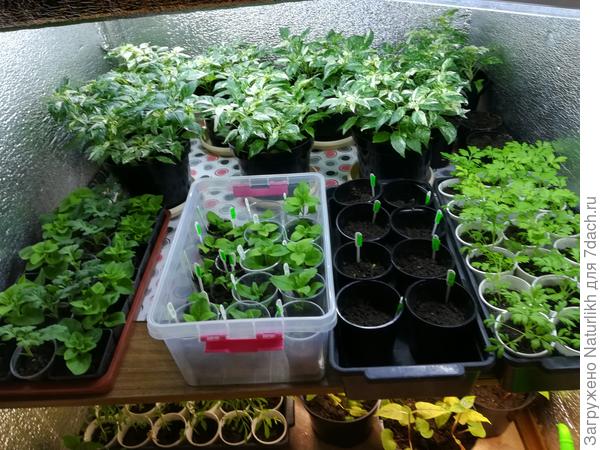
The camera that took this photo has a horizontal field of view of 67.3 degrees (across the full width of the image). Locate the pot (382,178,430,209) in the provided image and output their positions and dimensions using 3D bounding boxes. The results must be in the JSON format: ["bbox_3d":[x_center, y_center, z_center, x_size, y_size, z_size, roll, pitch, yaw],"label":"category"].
[{"bbox_3d":[0.214,-0.021,0.915,0.097,0.097,0.097,-2,37,5],"label":"pot"}]

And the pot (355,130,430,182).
[{"bbox_3d":[0.217,-0.166,1.054,0.184,0.152,0.184,-3,38,3],"label":"pot"}]

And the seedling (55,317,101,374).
[{"bbox_3d":[-0.344,0.187,0.699,0.067,0.058,0.067,-2,37,5],"label":"seedling"}]

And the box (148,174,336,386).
[{"bbox_3d":[-0.076,0.082,0.785,0.259,0.167,0.370,-3,38,3],"label":"box"}]

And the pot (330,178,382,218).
[{"bbox_3d":[0.123,-0.032,0.958,0.101,0.094,0.101,-3,38,3],"label":"pot"}]

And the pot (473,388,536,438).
[{"bbox_3d":[0.441,0.395,1.048,0.177,0.157,0.177,-3,38,3],"label":"pot"}]

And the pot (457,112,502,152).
[{"bbox_3d":[0.439,-0.210,1.122,0.111,0.105,0.111,-2,37,5],"label":"pot"}]

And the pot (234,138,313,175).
[{"bbox_3d":[-0.058,-0.158,1.076,0.184,0.152,0.184,-3,38,3],"label":"pot"}]

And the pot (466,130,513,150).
[{"bbox_3d":[0.432,-0.150,1.050,0.104,0.100,0.104,-2,37,5],"label":"pot"}]

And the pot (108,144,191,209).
[{"bbox_3d":[-0.347,-0.139,1.086,0.184,0.152,0.184,-3,38,3],"label":"pot"}]

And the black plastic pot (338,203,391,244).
[{"bbox_3d":[0.120,0.033,0.847,0.097,0.097,0.097,-2,37,5],"label":"black plastic pot"}]

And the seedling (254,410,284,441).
[{"bbox_3d":[-0.061,0.399,0.897,0.060,0.065,0.060,-2,37,5],"label":"seedling"}]

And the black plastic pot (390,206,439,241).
[{"bbox_3d":[0.221,0.032,0.866,0.101,0.094,0.101,-3,38,3],"label":"black plastic pot"}]

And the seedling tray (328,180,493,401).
[{"bbox_3d":[0.161,0.084,0.796,0.213,0.089,0.472,-2,37,5],"label":"seedling tray"}]

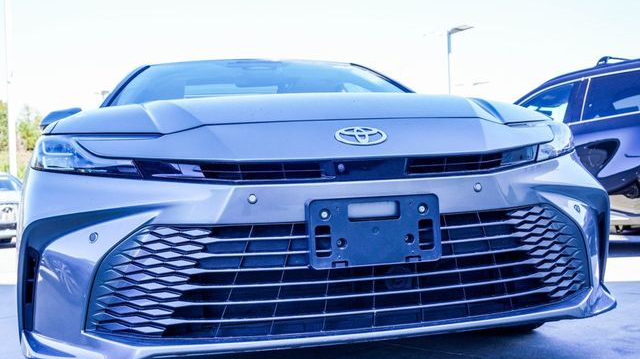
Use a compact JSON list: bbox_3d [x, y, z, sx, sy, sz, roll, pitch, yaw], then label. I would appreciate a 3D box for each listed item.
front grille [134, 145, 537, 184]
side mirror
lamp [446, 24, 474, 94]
[{"bbox_3d":[0.109,-0.032,1.720,1.140,0.095,0.220,-2,-1,-12],"label":"front grille"},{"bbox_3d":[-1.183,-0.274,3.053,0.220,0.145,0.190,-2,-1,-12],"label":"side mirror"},{"bbox_3d":[5.926,-2.777,26.694,1.200,7.190,0.350,-3,-1,28],"label":"lamp"}]

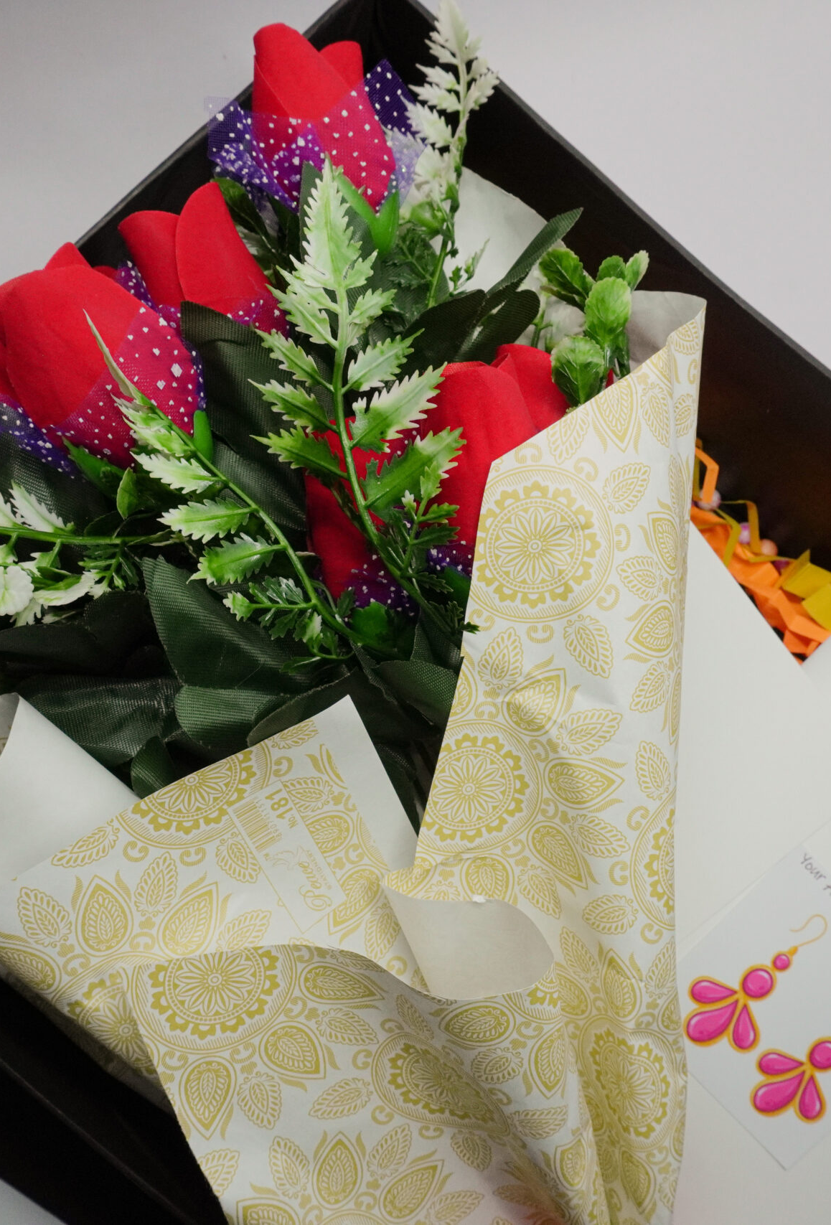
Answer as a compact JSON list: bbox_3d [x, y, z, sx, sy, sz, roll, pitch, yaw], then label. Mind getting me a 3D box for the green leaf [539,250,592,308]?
[{"bbox_3d":[0.048,-0.106,0.390,0.013,0.006,0.021,-39,99,2],"label":"green leaf"}]

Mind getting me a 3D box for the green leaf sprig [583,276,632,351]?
[{"bbox_3d":[0.060,-0.094,0.385,0.015,0.006,0.024,-5,105,10],"label":"green leaf sprig"}]

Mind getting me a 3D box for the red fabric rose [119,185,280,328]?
[{"bbox_3d":[-0.067,-0.111,0.385,0.044,0.044,0.053,-31,93,-6],"label":"red fabric rose"}]

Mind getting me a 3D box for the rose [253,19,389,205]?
[{"bbox_3d":[-0.030,-0.160,0.395,0.042,0.042,0.056,-21,93,-5],"label":"rose"}]

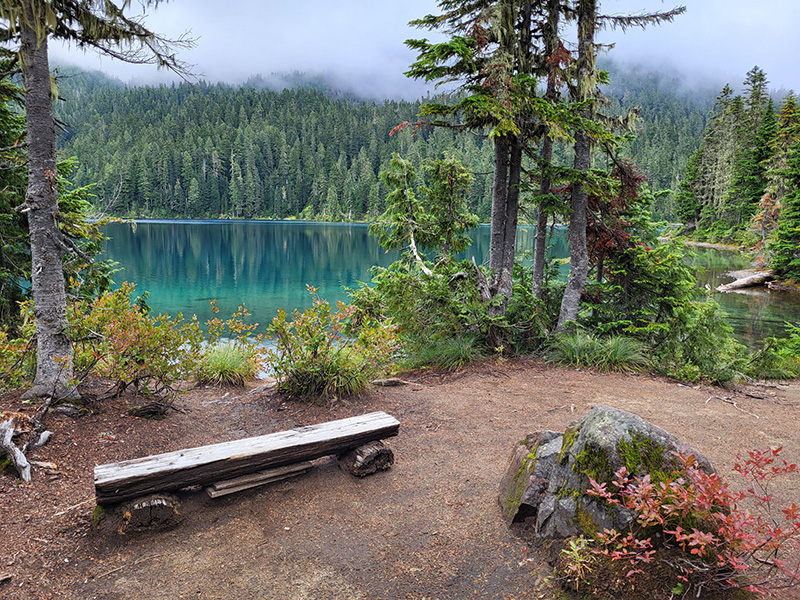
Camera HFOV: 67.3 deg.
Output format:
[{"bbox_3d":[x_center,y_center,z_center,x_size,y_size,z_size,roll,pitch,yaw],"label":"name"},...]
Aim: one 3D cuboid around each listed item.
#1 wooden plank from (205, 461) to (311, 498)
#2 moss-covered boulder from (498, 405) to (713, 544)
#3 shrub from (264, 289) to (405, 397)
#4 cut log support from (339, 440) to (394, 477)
[{"bbox_3d":[-0.896,1.097,3.816,0.680,0.070,0.150,-6,10,-36],"label":"wooden plank"},{"bbox_3d":[1.180,0.906,3.519,1.140,0.560,0.920,3,8,19],"label":"moss-covered boulder"},{"bbox_3d":[-0.630,0.367,5.756,1.220,1.020,0.980,-1,8,-7],"label":"shrub"},{"bbox_3d":[-0.246,1.009,4.053,0.240,0.180,0.380,-5,9,-30],"label":"cut log support"}]

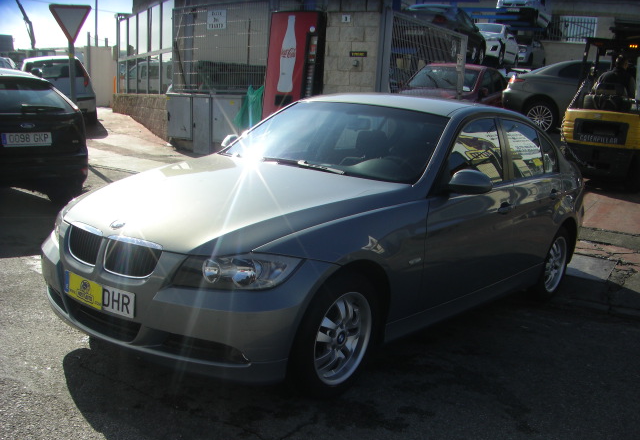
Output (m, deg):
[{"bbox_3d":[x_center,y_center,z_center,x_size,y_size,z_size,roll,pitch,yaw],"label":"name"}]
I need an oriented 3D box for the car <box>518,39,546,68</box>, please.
[{"bbox_3d":[8.660,-7.340,30.500,1.670,1.450,3.950,9,11,27],"label":"car"}]

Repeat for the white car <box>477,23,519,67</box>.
[{"bbox_3d":[5.812,-5.936,24.189,1.740,1.470,4.200,8,10,26],"label":"white car"}]

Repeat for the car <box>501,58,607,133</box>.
[{"bbox_3d":[5.473,-2.062,12.384,4.480,1.370,1.760,11,11,38],"label":"car"}]

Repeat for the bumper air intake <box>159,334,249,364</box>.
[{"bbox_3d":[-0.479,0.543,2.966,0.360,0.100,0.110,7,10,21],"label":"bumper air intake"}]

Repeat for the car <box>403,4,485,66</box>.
[{"bbox_3d":[3.450,-5.118,19.900,1.700,1.360,4.200,9,11,27],"label":"car"}]

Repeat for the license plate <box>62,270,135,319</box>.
[{"bbox_3d":[-0.989,0.327,3.137,0.520,0.110,0.020,11,8,37],"label":"license plate"}]

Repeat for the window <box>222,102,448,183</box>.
[{"bbox_3d":[0.065,-0.512,4.296,1.450,0.140,0.840,11,41,37],"label":"window"}]

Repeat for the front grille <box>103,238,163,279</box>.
[{"bbox_3d":[-0.800,0.164,3.036,0.310,0.160,0.070,10,0,29],"label":"front grille"}]

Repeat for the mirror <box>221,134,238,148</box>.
[{"bbox_3d":[-0.595,-0.511,4.949,0.220,0.150,0.140,11,11,37],"label":"mirror"}]

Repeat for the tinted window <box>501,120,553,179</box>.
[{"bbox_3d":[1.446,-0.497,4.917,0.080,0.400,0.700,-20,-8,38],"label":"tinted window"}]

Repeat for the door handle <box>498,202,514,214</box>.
[{"bbox_3d":[1.158,-0.071,4.355,0.050,0.065,0.210,12,11,37],"label":"door handle"}]

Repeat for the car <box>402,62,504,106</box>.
[{"bbox_3d":[2.636,-2.226,13.557,1.680,1.400,4.200,9,11,31],"label":"car"}]

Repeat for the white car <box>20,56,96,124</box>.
[{"bbox_3d":[-6.660,-3.324,17.600,1.700,1.500,4.100,0,10,-22],"label":"white car"}]

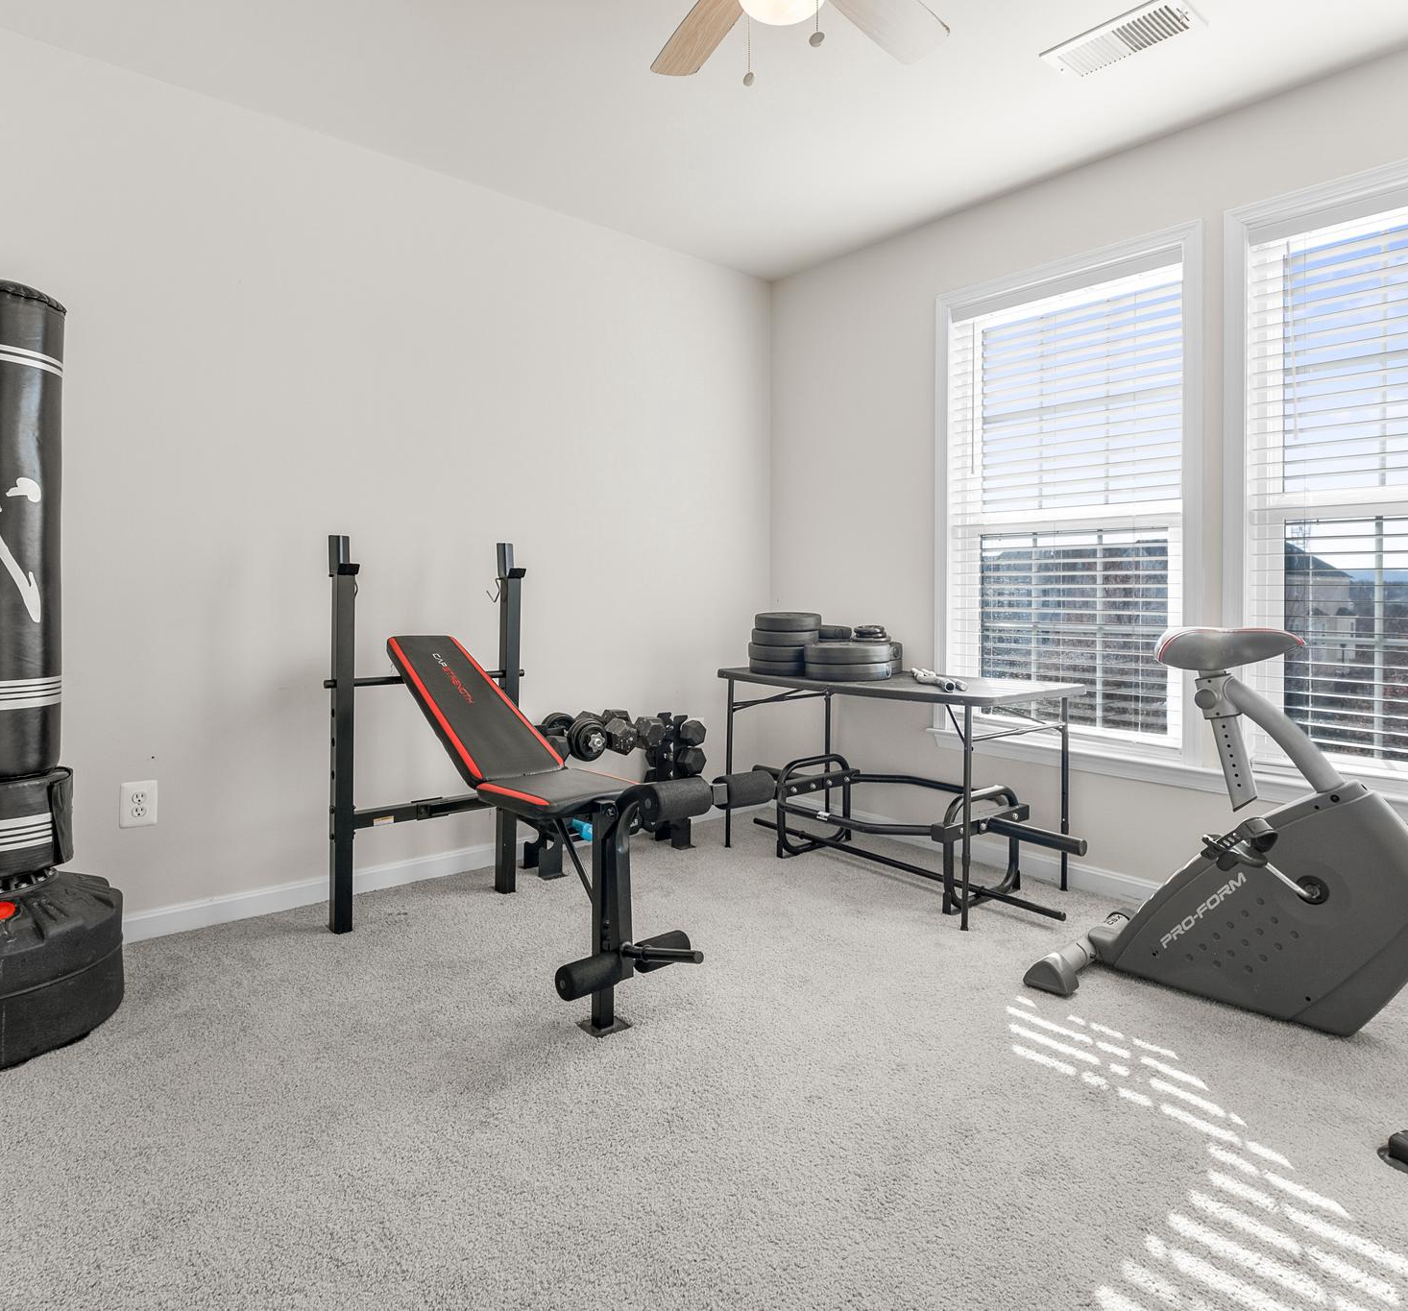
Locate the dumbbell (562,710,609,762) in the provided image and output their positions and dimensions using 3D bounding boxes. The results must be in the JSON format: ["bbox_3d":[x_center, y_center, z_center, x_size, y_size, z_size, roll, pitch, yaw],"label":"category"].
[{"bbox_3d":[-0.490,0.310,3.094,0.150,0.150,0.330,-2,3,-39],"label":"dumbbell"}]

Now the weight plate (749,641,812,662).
[{"bbox_3d":[0.321,-0.020,3.263,0.280,0.058,0.280,0,3,0],"label":"weight plate"}]

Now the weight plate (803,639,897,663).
[{"bbox_3d":[0.545,-0.014,3.060,0.333,0.063,0.333,0,3,0],"label":"weight plate"}]

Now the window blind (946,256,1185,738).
[{"bbox_3d":[1.284,-0.541,2.997,0.060,1.560,0.850,-2,3,-42],"label":"window blind"}]

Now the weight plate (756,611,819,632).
[{"bbox_3d":[0.327,-0.132,3.200,0.262,0.058,0.262,0,3,0],"label":"weight plate"}]

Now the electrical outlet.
[{"bbox_3d":[-1.682,0.445,2.441,0.083,0.122,0.008,-2,3,-39],"label":"electrical outlet"}]

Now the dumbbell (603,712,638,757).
[{"bbox_3d":[-0.376,0.286,3.110,0.140,0.140,0.290,-2,4,-39],"label":"dumbbell"}]

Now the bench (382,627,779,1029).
[{"bbox_3d":[-0.483,0.414,2.230,0.380,0.880,1.660,-2,4,-39],"label":"bench"}]

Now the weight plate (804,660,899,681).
[{"bbox_3d":[0.552,0.050,3.113,0.330,0.060,0.330,0,3,0],"label":"weight plate"}]

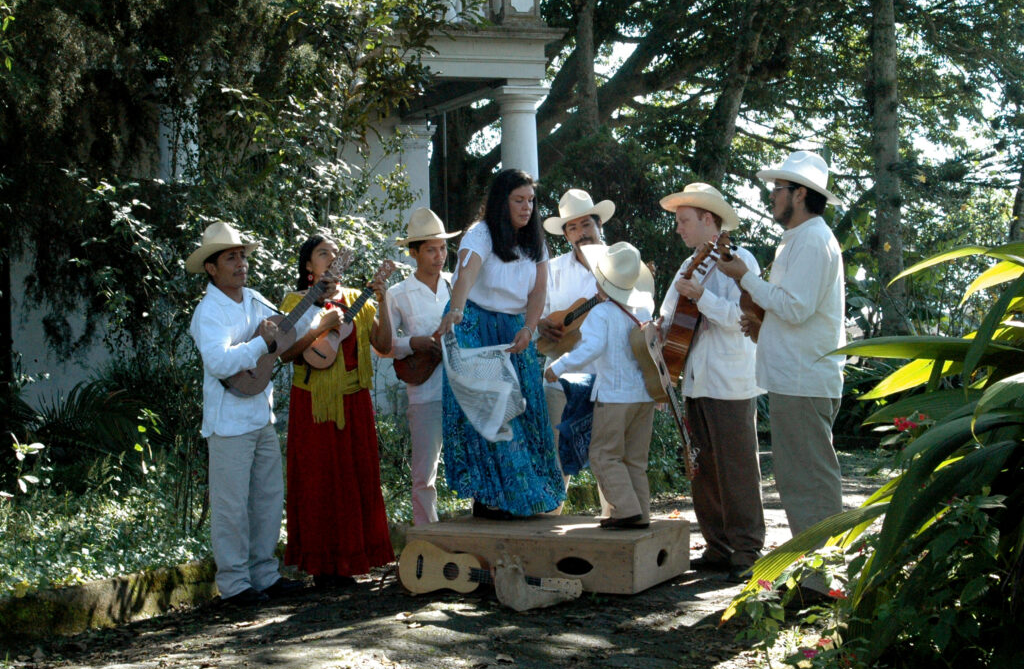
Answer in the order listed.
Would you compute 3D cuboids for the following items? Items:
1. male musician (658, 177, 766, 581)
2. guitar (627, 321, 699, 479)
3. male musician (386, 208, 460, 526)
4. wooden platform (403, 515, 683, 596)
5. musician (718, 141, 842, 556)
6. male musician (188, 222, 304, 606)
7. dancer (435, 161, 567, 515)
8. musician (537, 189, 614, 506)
[{"bbox_3d":[0.920,0.209,6.780,0.500,1.812,0.520,-2,1,-28],"label":"male musician"},{"bbox_3d":[0.683,0.297,6.750,0.105,0.740,0.230,-16,-2,19],"label":"guitar"},{"bbox_3d":[-0.430,0.237,7.520,0.520,1.755,0.440,-2,1,-22],"label":"male musician"},{"bbox_3d":[0.168,1.014,6.904,1.170,0.230,0.630,-2,1,29],"label":"wooden platform"},{"bbox_3d":[1.103,0.170,6.050,0.540,1.846,0.520,-1,1,9],"label":"musician"},{"bbox_3d":[-1.200,0.341,6.680,0.510,1.695,0.460,-2,2,-41],"label":"male musician"},{"bbox_3d":[-0.050,0.042,6.970,0.570,1.651,0.540,-2,1,-34],"label":"dancer"},{"bbox_3d":[0.329,0.176,7.420,0.540,1.817,0.450,-1,1,-9],"label":"musician"}]

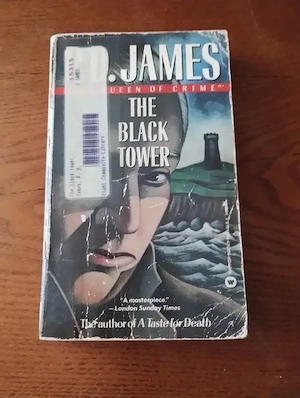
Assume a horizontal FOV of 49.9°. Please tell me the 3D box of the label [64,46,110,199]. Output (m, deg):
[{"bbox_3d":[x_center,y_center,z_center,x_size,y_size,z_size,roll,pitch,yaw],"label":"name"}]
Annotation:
[{"bbox_3d":[-0.036,-0.045,0.185,0.025,0.002,0.092,-1,81,1],"label":"label"}]

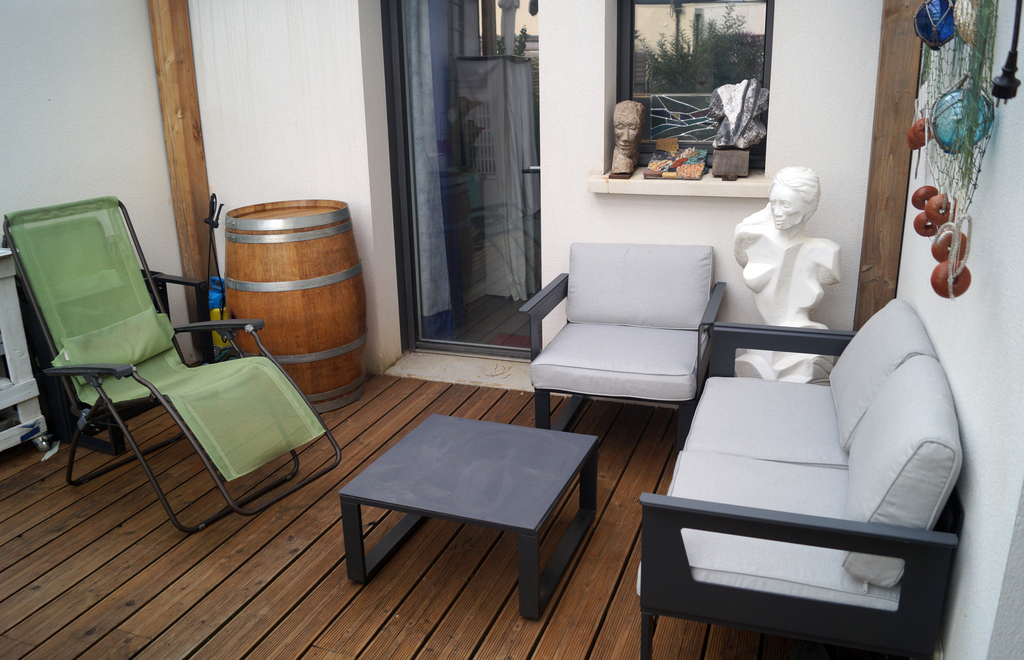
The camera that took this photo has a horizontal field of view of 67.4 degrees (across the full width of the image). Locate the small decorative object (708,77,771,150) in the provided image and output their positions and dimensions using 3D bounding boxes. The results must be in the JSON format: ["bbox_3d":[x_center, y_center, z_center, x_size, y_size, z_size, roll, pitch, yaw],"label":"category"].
[{"bbox_3d":[0.949,-0.907,3.235,0.240,0.285,0.150,5,19,19],"label":"small decorative object"}]

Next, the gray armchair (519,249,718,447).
[{"bbox_3d":[0.500,0.076,3.293,0.755,0.820,0.680,5,19,19],"label":"gray armchair"}]

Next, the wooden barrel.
[{"bbox_3d":[-1.051,-0.120,3.808,0.665,0.950,0.665,5,19,19],"label":"wooden barrel"}]

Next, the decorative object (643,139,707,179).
[{"bbox_3d":[0.740,-0.758,3.400,0.255,0.150,0.290,5,19,19],"label":"decorative object"}]

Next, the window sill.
[{"bbox_3d":[0.771,-0.664,3.437,0.830,0.085,0.340,5,19,19],"label":"window sill"}]

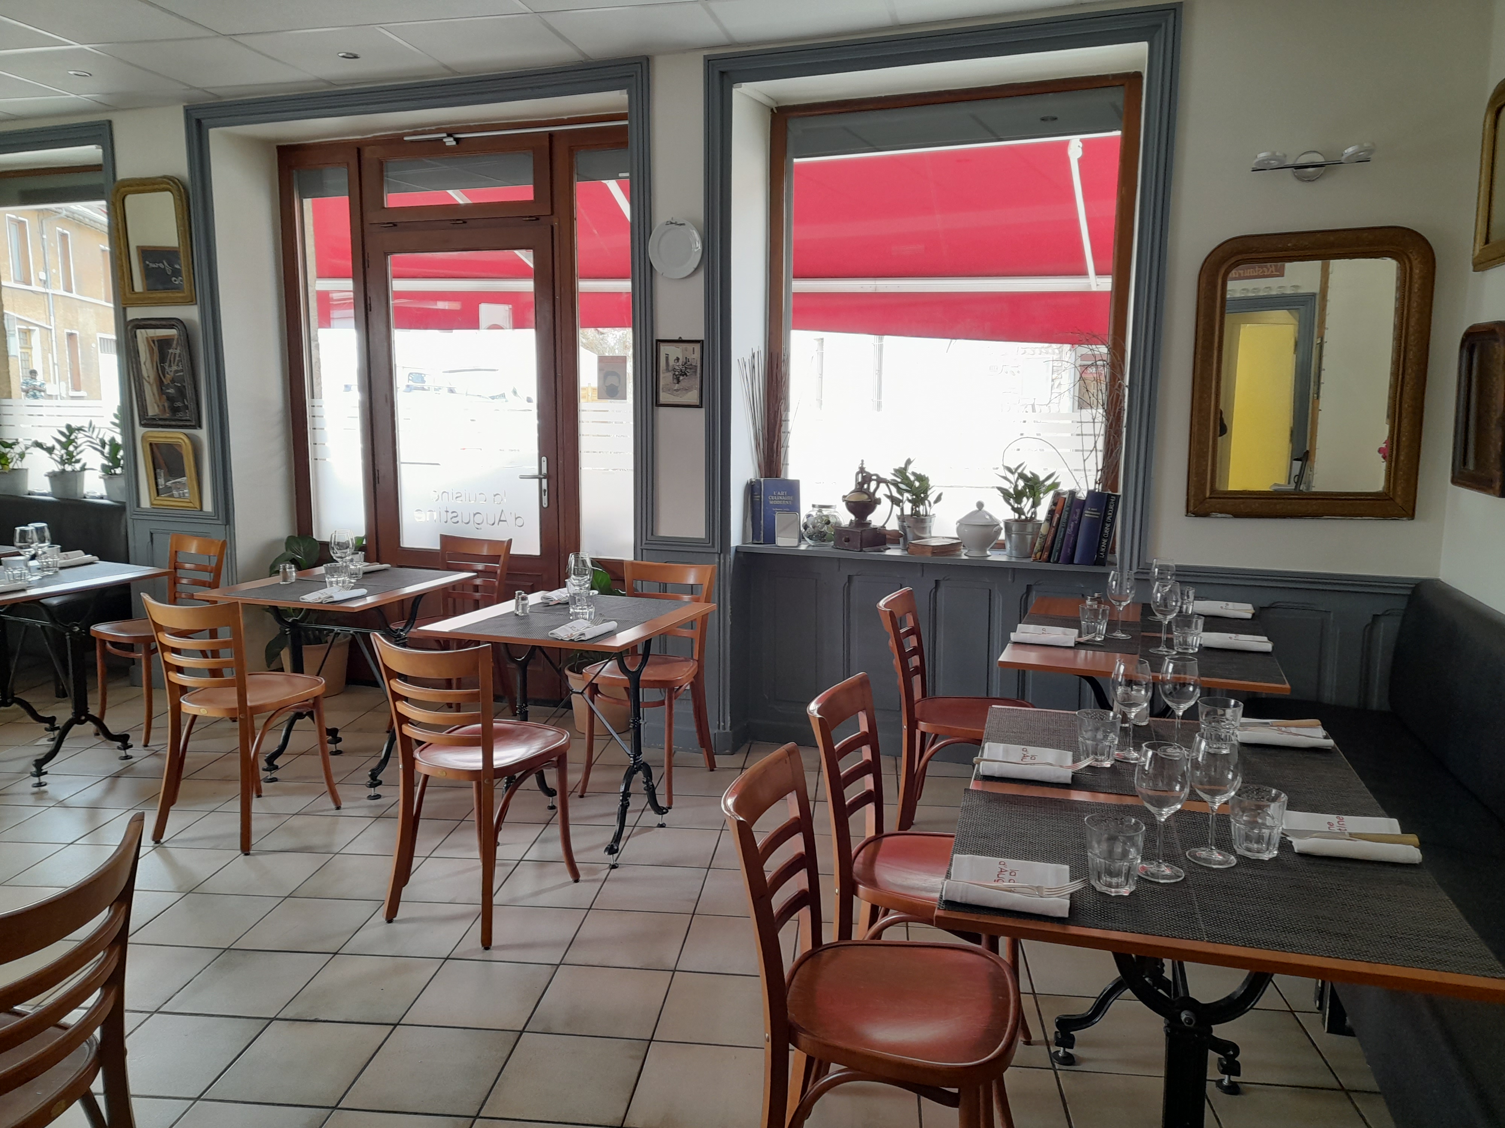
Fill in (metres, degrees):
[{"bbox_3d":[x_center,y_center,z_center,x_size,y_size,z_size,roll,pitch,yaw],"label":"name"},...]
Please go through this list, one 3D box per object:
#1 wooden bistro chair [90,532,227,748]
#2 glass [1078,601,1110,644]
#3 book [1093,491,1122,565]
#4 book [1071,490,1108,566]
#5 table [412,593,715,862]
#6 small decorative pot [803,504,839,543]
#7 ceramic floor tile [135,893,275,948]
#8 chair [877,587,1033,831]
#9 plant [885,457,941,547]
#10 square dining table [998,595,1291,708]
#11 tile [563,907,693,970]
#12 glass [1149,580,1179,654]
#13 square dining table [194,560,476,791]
[{"bbox_3d":[-2.611,0.320,4.814,0.410,0.835,0.497,5,10,30],"label":"wooden bistro chair"},{"bbox_3d":[1.000,0.177,3.174,0.089,0.095,0.089,4,10,20],"label":"glass"},{"bbox_3d":[1.306,-0.134,3.986,0.038,0.262,0.175,11,12,19],"label":"book"},{"bbox_3d":[1.262,-0.144,4.034,0.080,0.270,0.195,13,12,17],"label":"book"},{"bbox_3d":[-0.577,0.544,3.616,0.690,0.756,0.690,3,9,21],"label":"table"},{"bbox_3d":[0.293,-0.162,4.550,0.165,0.170,0.165,0,9,0],"label":"small decorative pot"},{"bbox_3d":[-1.561,1.019,3.118,0.302,0.010,0.302,1,9,6],"label":"ceramic floor tile"},{"bbox_3d":[0.697,0.522,3.484,0.497,0.835,0.410,3,9,18],"label":"chair"},{"bbox_3d":[0.655,-0.239,4.420,0.230,0.370,0.220,3,10,19],"label":"plant"},{"bbox_3d":[1.190,0.583,3.385,0.718,0.750,1.022,3,10,20],"label":"square dining table"},{"bbox_3d":[-0.334,1.031,2.969,0.300,0.010,0.300,1,9,6],"label":"tile"},{"bbox_3d":[1.149,0.148,3.026,0.077,0.196,0.077,3,9,19],"label":"glass"},{"bbox_3d":[-1.551,0.450,4.175,0.705,0.754,0.713,3,10,20],"label":"square dining table"}]

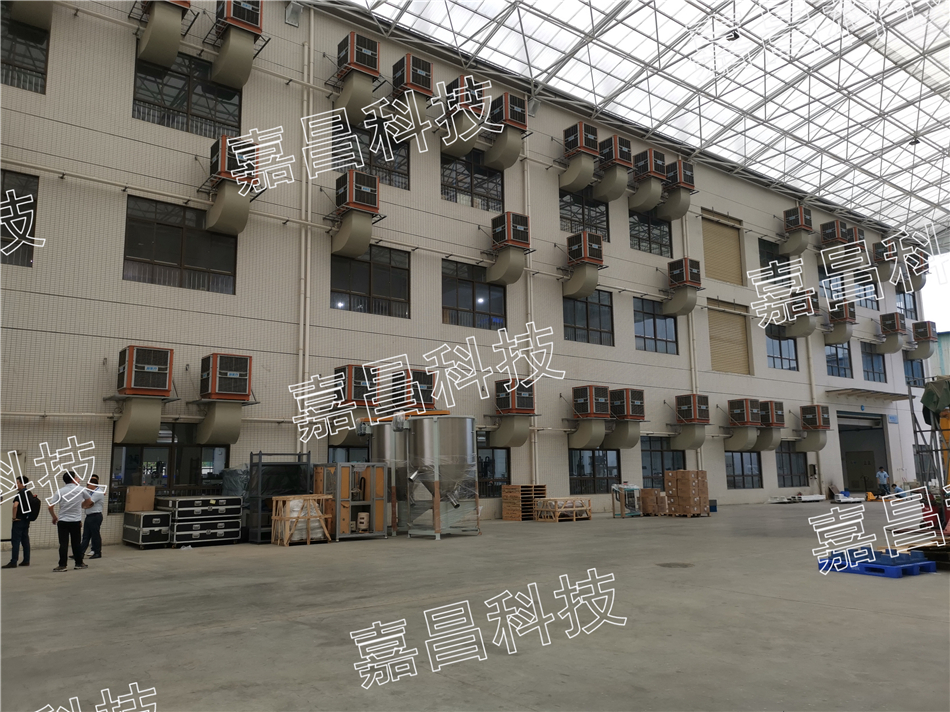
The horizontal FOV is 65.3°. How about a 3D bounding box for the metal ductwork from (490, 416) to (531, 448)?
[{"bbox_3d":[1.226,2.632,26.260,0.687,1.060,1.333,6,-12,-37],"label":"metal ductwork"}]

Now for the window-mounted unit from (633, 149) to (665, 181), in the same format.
[{"bbox_3d":[7.568,-8.122,31.998,0.982,1.160,0.936,6,-11,-37],"label":"window-mounted unit"}]

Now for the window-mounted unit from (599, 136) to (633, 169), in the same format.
[{"bbox_3d":[6.057,-8.623,31.851,0.989,1.166,0.926,6,-12,-37],"label":"window-mounted unit"}]

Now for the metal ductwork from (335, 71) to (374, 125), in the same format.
[{"bbox_3d":[-3.886,-8.126,23.567,0.677,1.075,1.408,6,-12,-38],"label":"metal ductwork"}]

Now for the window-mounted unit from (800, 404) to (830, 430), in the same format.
[{"bbox_3d":[17.517,3.185,38.101,0.980,1.160,0.960,6,-11,-37],"label":"window-mounted unit"}]

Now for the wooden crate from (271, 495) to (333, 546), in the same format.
[{"bbox_3d":[-4.166,3.957,17.863,1.165,1.100,0.890,5,-11,-36],"label":"wooden crate"}]

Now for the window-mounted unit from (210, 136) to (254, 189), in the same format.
[{"bbox_3d":[-6.615,-5.235,20.398,0.990,1.161,0.949,6,-12,-38],"label":"window-mounted unit"}]

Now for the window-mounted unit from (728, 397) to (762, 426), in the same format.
[{"bbox_3d":[12.488,2.651,34.276,0.980,1.160,0.960,6,-11,-37],"label":"window-mounted unit"}]

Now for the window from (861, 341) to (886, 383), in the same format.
[{"bbox_3d":[24.790,0.499,46.102,2.813,2.354,0.135,6,-12,-37],"label":"window"}]

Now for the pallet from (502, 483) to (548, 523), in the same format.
[{"bbox_3d":[1.739,5.113,25.882,1.182,1.197,1.000,6,-12,-37],"label":"pallet"}]

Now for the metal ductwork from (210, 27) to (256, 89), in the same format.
[{"bbox_3d":[-7.133,-8.785,21.913,0.807,1.086,1.346,6,-12,-37],"label":"metal ductwork"}]

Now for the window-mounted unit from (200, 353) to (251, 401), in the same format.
[{"bbox_3d":[-6.630,0.622,19.735,0.980,1.160,0.960,6,-11,-37],"label":"window-mounted unit"}]

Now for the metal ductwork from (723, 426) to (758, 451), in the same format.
[{"bbox_3d":[12.357,3.852,34.355,0.668,0.962,1.367,6,-11,-37],"label":"metal ductwork"}]

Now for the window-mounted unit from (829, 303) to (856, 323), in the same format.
[{"bbox_3d":[20.555,-2.404,41.383,0.990,1.161,0.949,6,-12,-38],"label":"window-mounted unit"}]

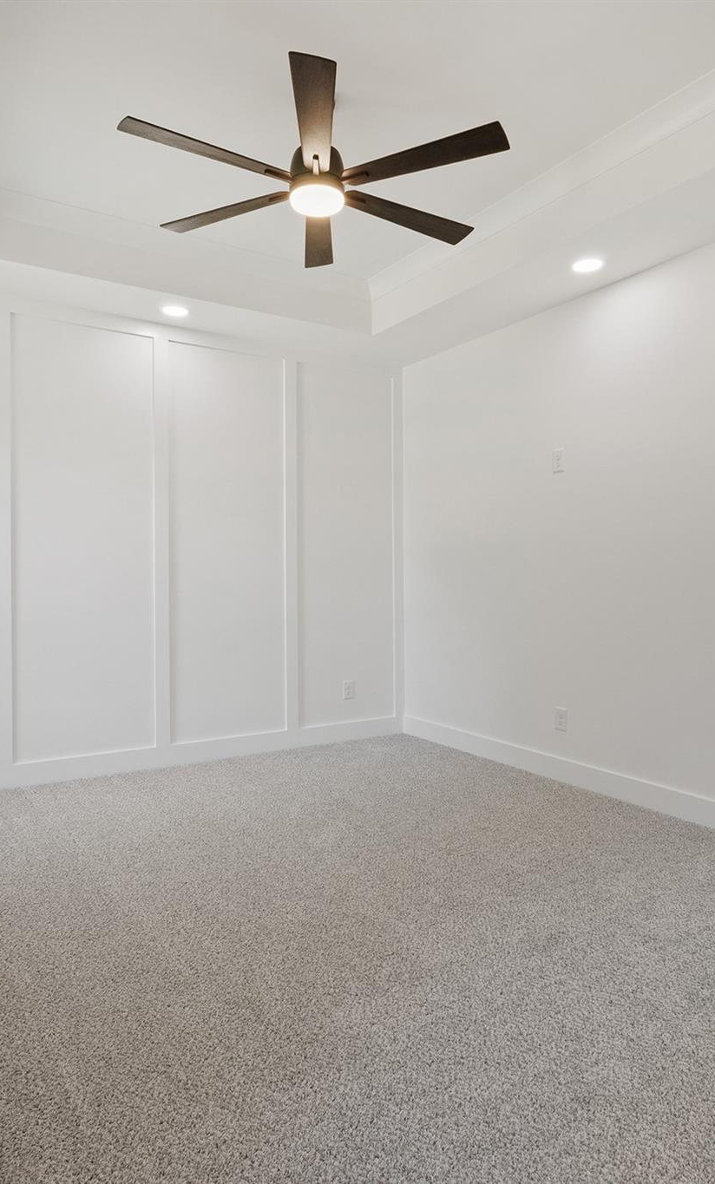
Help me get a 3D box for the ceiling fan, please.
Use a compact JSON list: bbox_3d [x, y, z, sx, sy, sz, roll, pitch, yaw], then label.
[{"bbox_3d":[-0.154,-1.702,2.897,1.460,0.420,1.500,0,0,-2],"label":"ceiling fan"}]

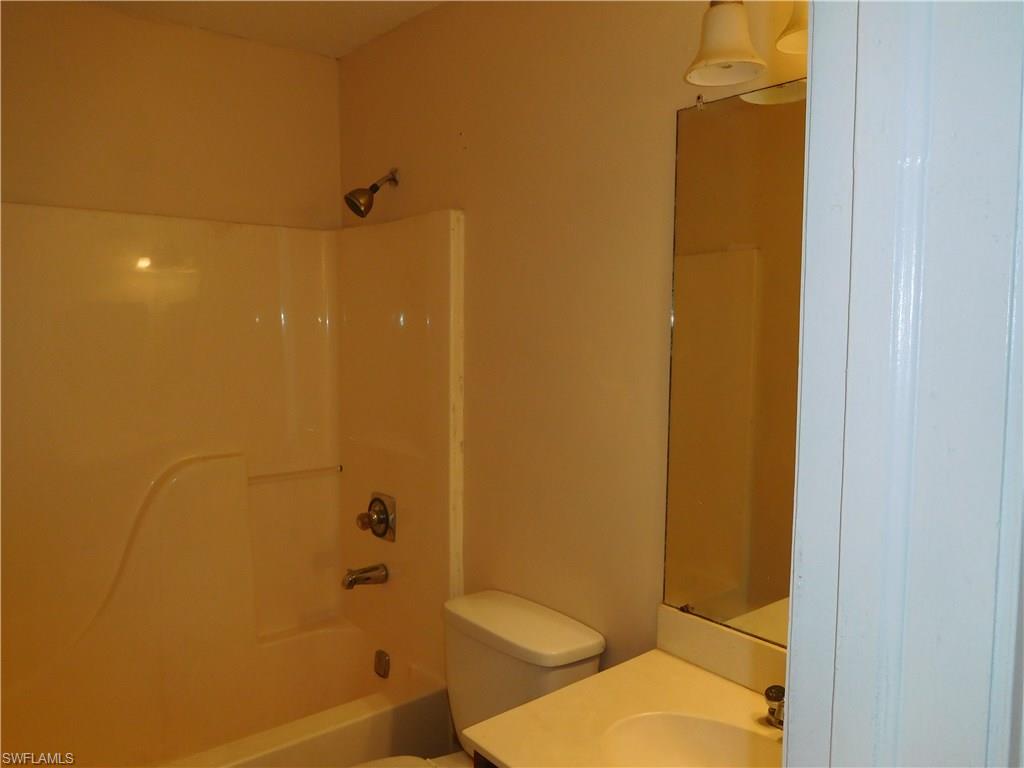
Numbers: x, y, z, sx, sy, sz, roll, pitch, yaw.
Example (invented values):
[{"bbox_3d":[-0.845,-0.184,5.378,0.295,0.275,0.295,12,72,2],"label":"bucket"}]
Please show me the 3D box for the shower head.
[{"bbox_3d":[-0.444,-0.606,2.333,0.180,0.165,0.080,-4,6,-39],"label":"shower head"}]

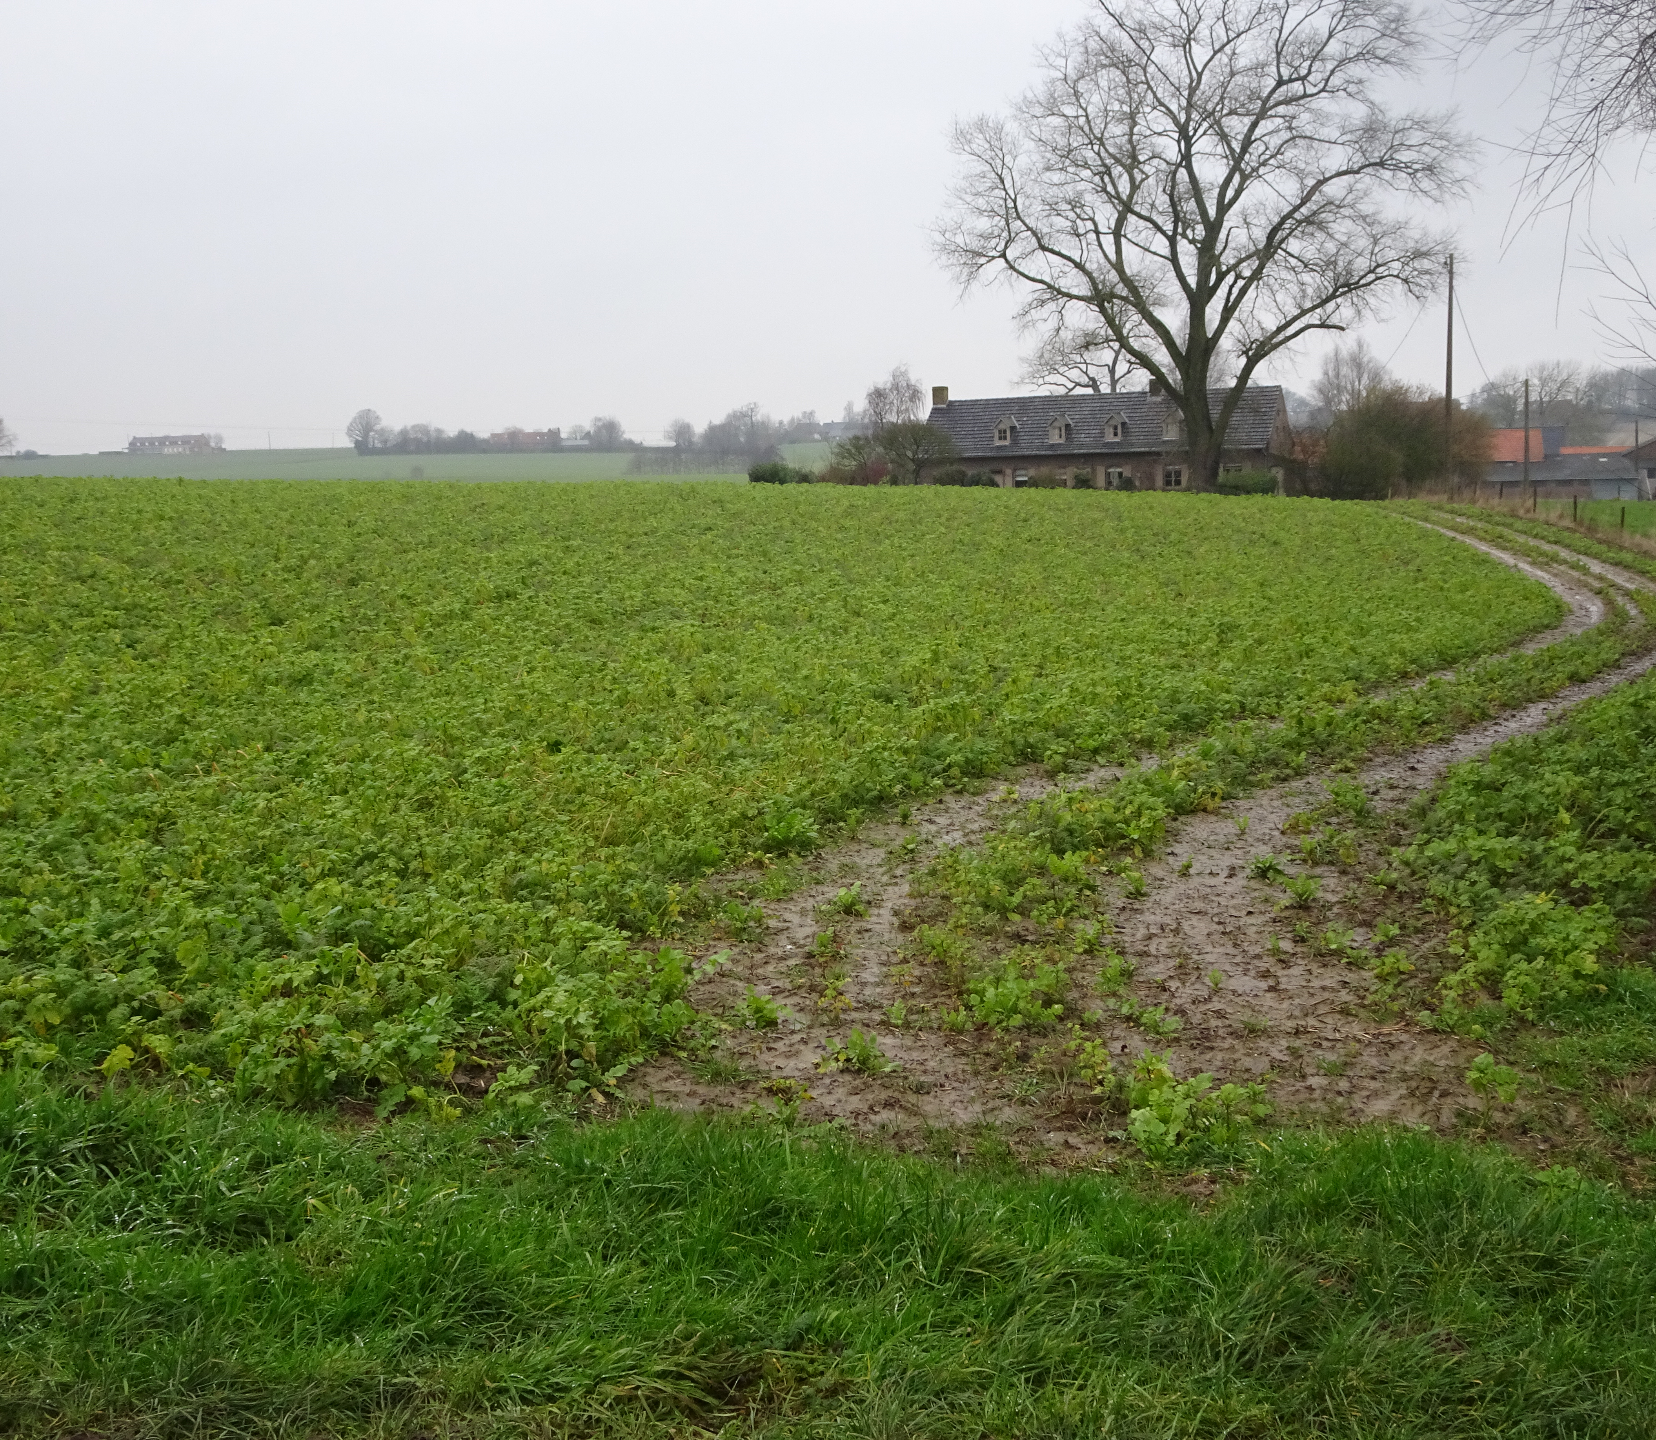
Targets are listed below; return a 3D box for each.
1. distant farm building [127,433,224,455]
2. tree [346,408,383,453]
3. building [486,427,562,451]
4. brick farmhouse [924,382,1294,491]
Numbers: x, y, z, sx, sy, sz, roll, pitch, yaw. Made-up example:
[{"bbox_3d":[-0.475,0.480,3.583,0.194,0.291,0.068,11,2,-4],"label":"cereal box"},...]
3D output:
[{"bbox_3d":[-255.751,-108.304,740.000,38.000,8.300,11.000,2,9,25],"label":"distant farm building"},{"bbox_3d":[-154.844,-96.615,630.000,12.300,14.300,12.300,-2,8,0],"label":"tree"},{"bbox_3d":[-104.180,-96.787,650.000,25.000,7.900,8.500,-3,8,-7],"label":"building"},{"bbox_3d":[17.046,-17.073,115.605,21.280,7.340,7.000,2,9,26],"label":"brick farmhouse"}]

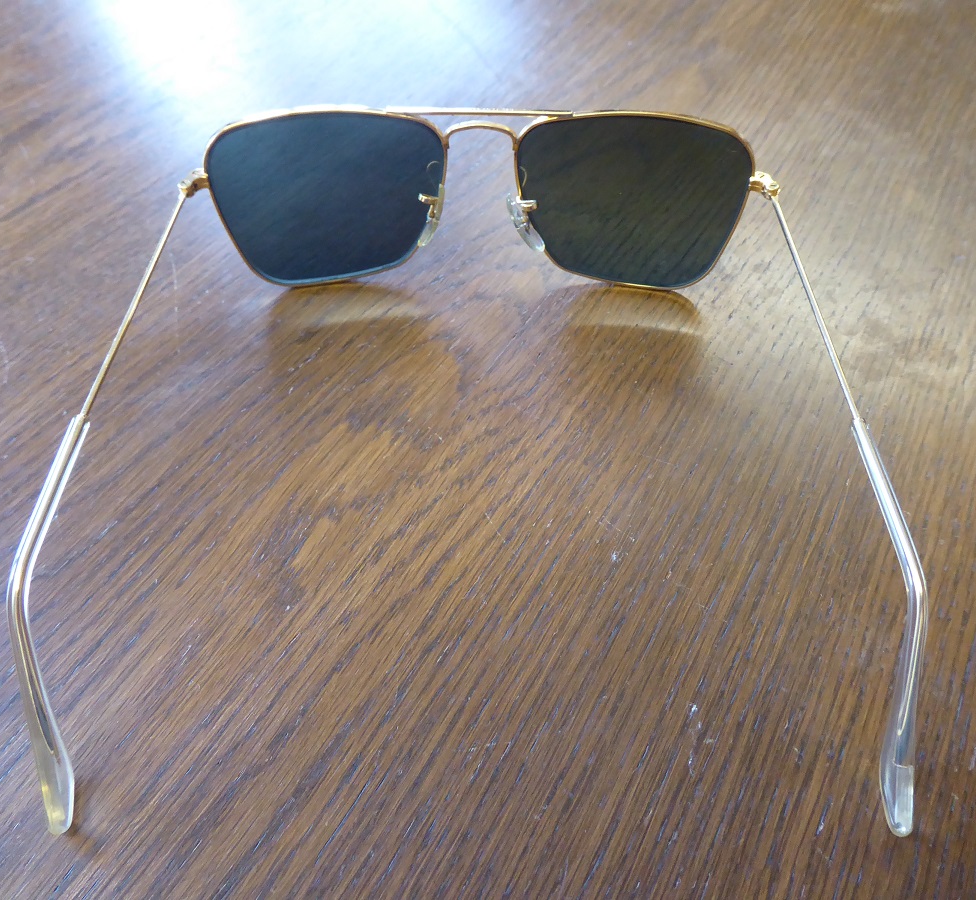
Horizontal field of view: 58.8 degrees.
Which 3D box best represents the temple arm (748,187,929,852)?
[{"bbox_3d":[0.063,-0.002,0.164,0.009,0.031,0.136,1,50,0],"label":"temple arm"}]

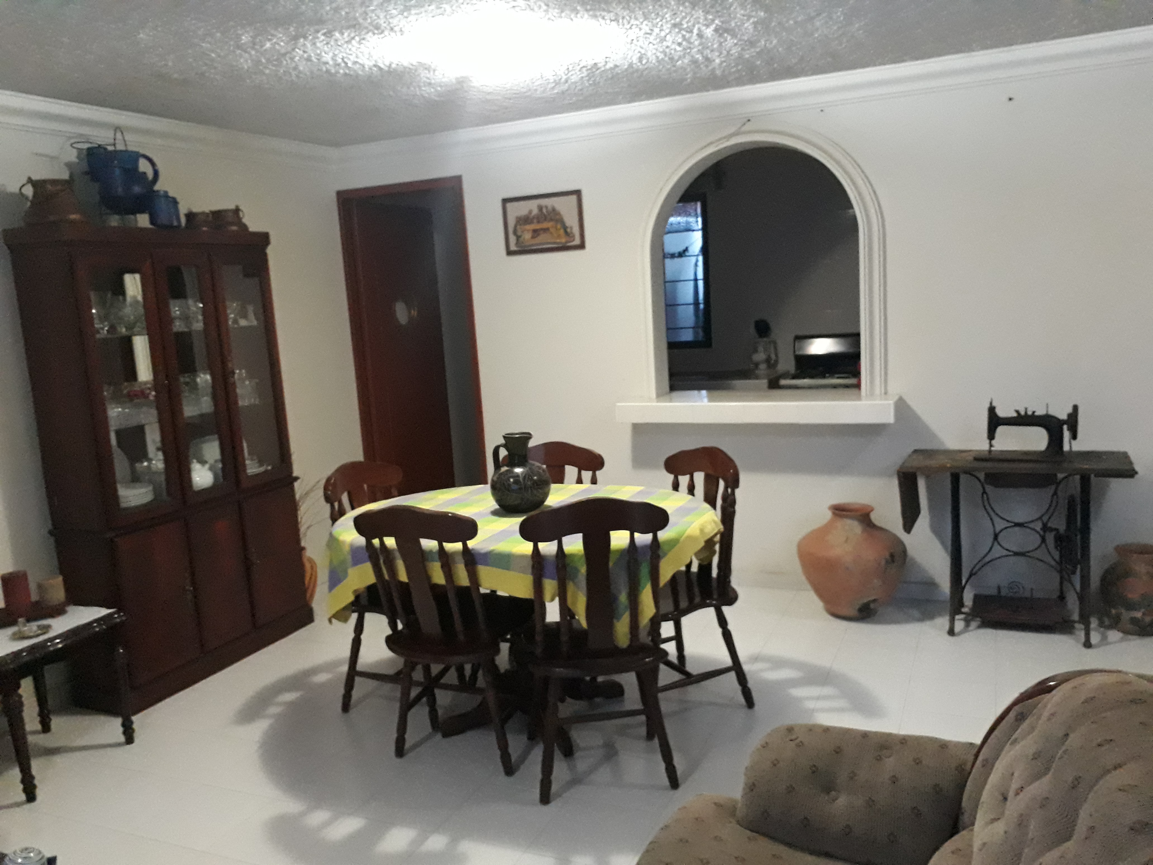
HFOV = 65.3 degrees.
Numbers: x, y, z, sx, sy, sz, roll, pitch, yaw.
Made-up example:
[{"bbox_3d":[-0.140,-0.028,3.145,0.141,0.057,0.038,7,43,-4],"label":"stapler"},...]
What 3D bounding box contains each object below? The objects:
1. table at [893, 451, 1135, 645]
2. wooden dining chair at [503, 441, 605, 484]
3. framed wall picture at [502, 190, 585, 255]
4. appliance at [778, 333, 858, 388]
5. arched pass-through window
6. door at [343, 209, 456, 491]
[{"bbox_3d":[1.866,0.483,3.861,0.865,0.745,0.450,0,10,24],"label":"table"},{"bbox_3d":[-0.143,0.535,3.670,0.460,0.955,0.480,0,10,21],"label":"wooden dining chair"},{"bbox_3d":[-0.177,-1.099,4.729,0.463,0.303,0.025,0,10,24],"label":"framed wall picture"},{"bbox_3d":[1.870,-0.100,6.408,0.700,1.160,0.630,1,10,24],"label":"appliance"},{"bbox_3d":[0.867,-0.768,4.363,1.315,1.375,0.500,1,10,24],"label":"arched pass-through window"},{"bbox_3d":[-1.072,-0.356,5.803,0.045,2.140,0.760,0,10,24],"label":"door"}]

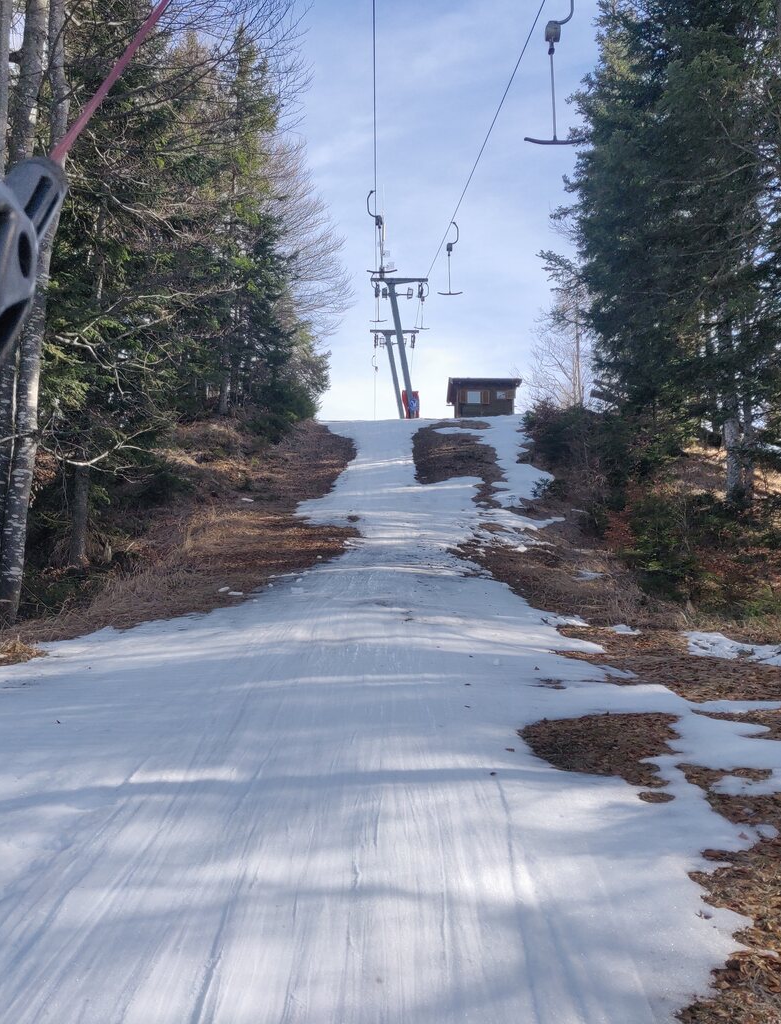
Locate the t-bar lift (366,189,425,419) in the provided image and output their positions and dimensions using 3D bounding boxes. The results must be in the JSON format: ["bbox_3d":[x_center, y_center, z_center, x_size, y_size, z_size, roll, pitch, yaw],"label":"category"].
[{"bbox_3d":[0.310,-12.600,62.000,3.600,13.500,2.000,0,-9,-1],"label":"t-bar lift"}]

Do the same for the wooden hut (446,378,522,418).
[{"bbox_3d":[6.350,-7.200,67.300,4.750,2.850,3.800,0,-10,3],"label":"wooden hut"}]

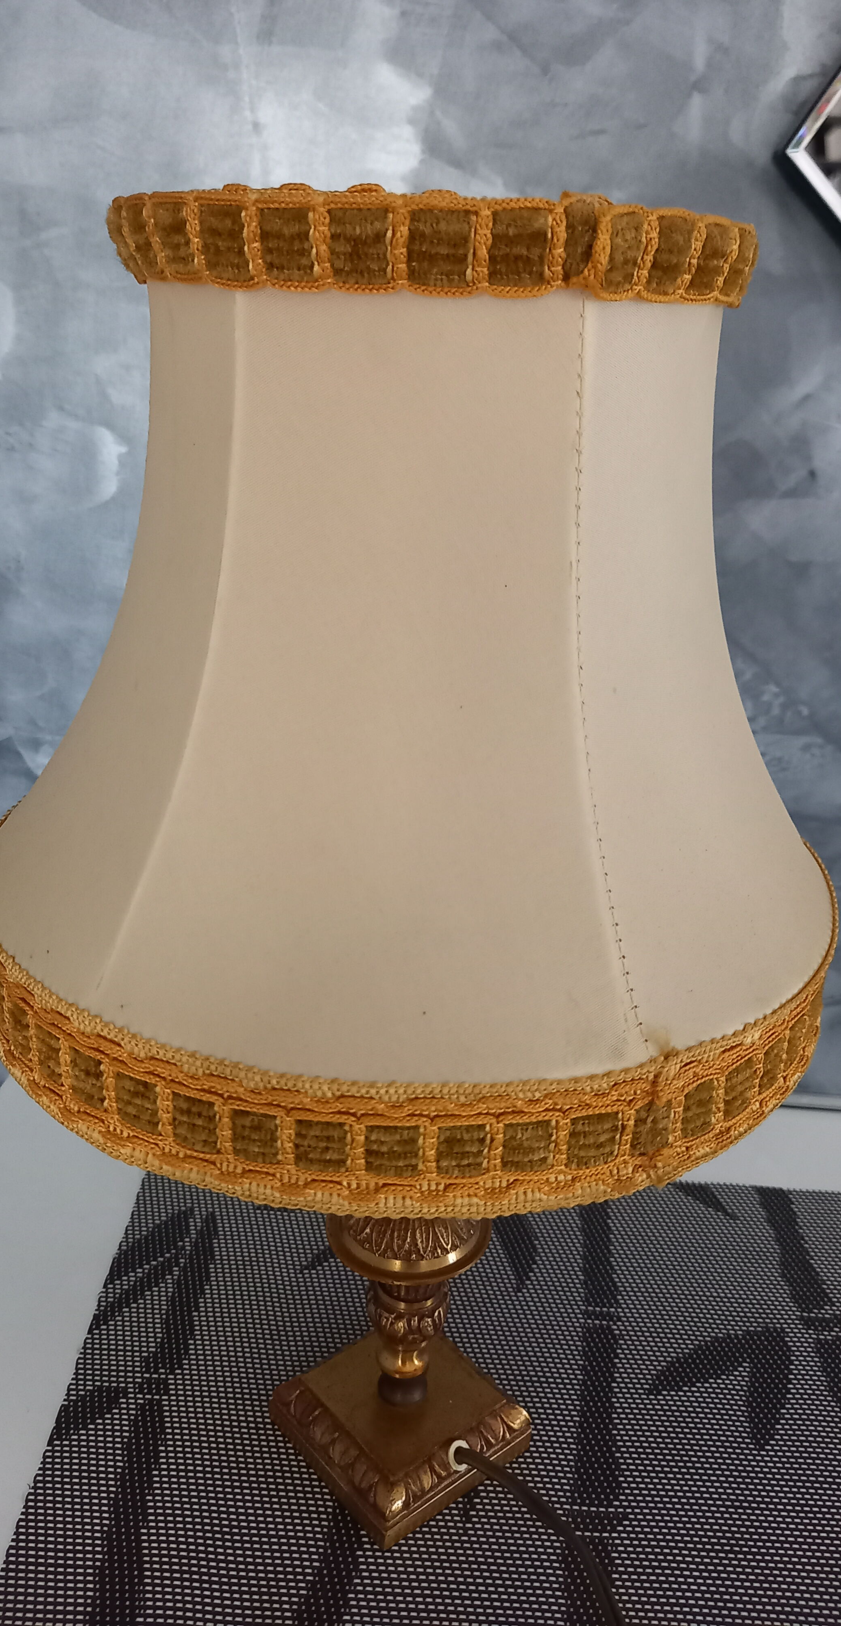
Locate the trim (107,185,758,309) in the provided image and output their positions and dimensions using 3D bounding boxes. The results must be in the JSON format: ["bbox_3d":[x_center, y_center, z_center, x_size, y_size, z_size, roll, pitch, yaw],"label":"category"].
[{"bbox_3d":[0.004,-0.147,0.312,0.166,0.019,0.166,3,23,0],"label":"trim"}]

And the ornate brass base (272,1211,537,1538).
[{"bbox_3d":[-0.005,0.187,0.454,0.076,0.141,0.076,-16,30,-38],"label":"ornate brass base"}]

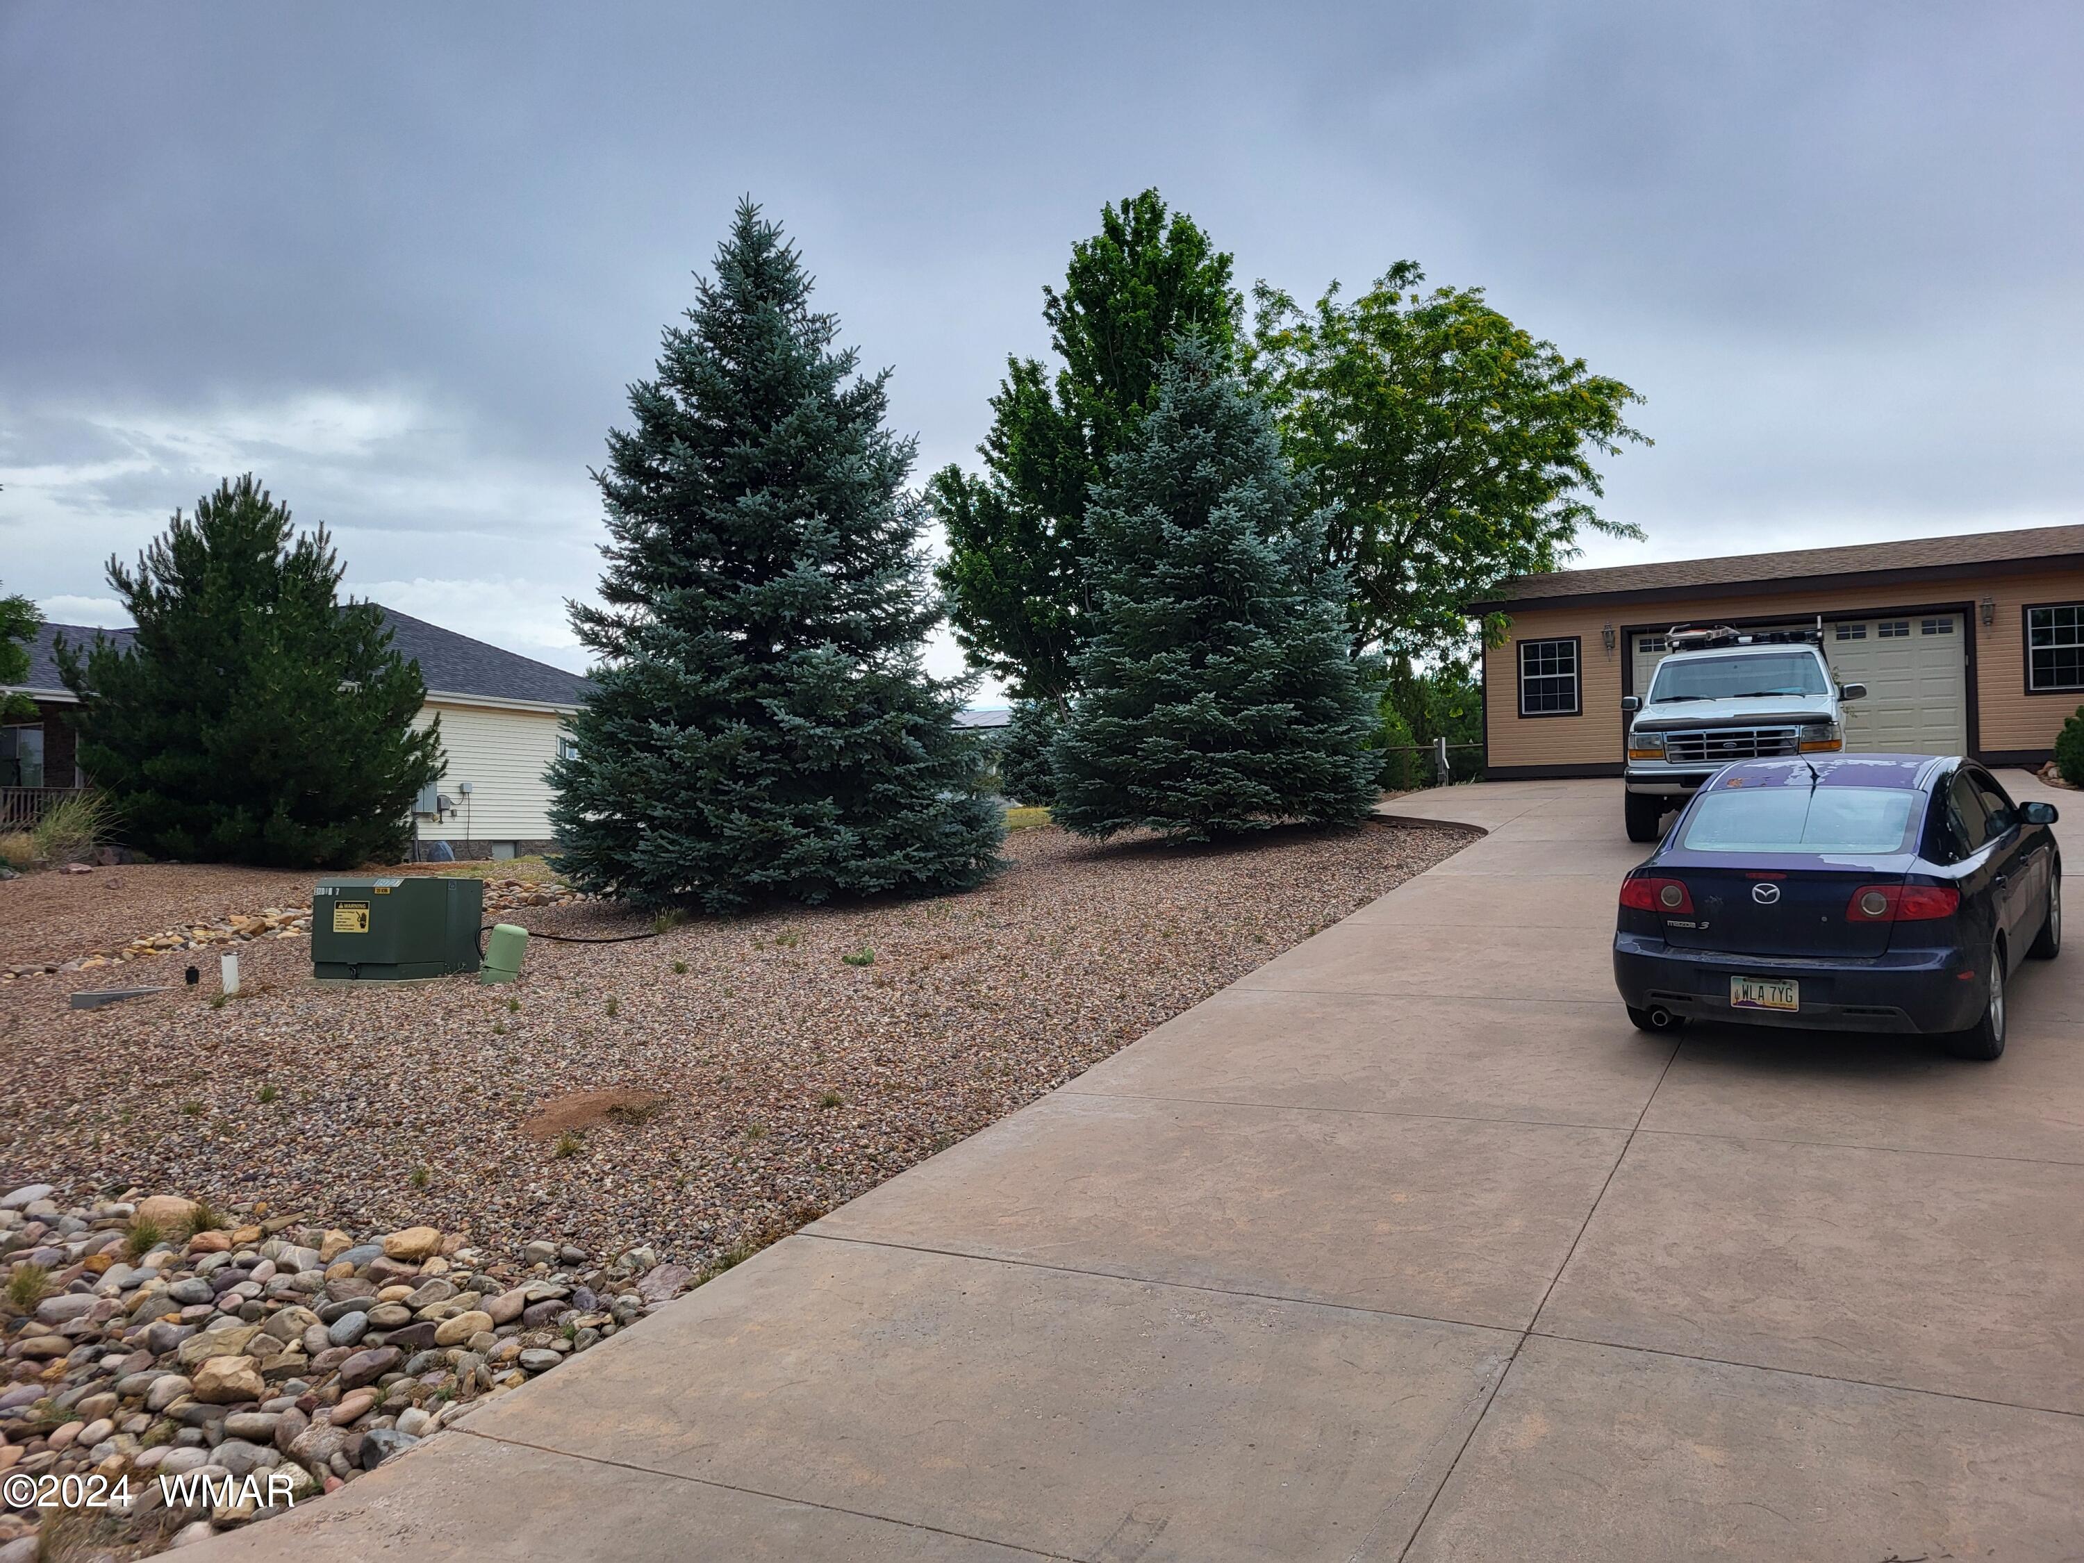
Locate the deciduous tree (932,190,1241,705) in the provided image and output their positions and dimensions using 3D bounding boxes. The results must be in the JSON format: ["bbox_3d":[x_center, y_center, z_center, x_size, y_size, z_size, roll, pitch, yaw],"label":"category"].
[{"bbox_3d":[0.897,-4.820,27.179,5.754,11.076,5.754,-1,-2,2],"label":"deciduous tree"}]

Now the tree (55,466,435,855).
[{"bbox_3d":[-11.170,-1.573,22.059,4.837,5.502,4.837,1,-2,-27],"label":"tree"}]

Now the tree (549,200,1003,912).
[{"bbox_3d":[-3.280,-2.905,19.008,5.405,8.450,5.405,0,-2,-10],"label":"tree"}]

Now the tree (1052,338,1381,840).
[{"bbox_3d":[2.412,-2.790,22.104,4.617,7.030,4.617,-1,-2,6],"label":"tree"}]

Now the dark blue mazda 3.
[{"bbox_3d":[4.868,0.568,9.377,1.770,1.465,4.530,-1,5,38],"label":"dark blue mazda 3"}]

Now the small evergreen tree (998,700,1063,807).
[{"bbox_3d":[-0.168,-0.506,28.519,1.400,1.990,1.400,-1,-2,0],"label":"small evergreen tree"}]

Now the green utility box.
[{"bbox_3d":[-5.675,1.296,13.801,0.860,0.830,0.960,-1,-2,20],"label":"green utility box"}]

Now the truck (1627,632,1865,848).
[{"bbox_3d":[7.948,-0.613,17.652,2.050,2.150,5.600,-2,4,27],"label":"truck"}]

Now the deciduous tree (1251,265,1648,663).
[{"bbox_3d":[6.855,-4.359,27.162,6.939,9.342,6.939,-1,-2,14],"label":"deciduous tree"}]

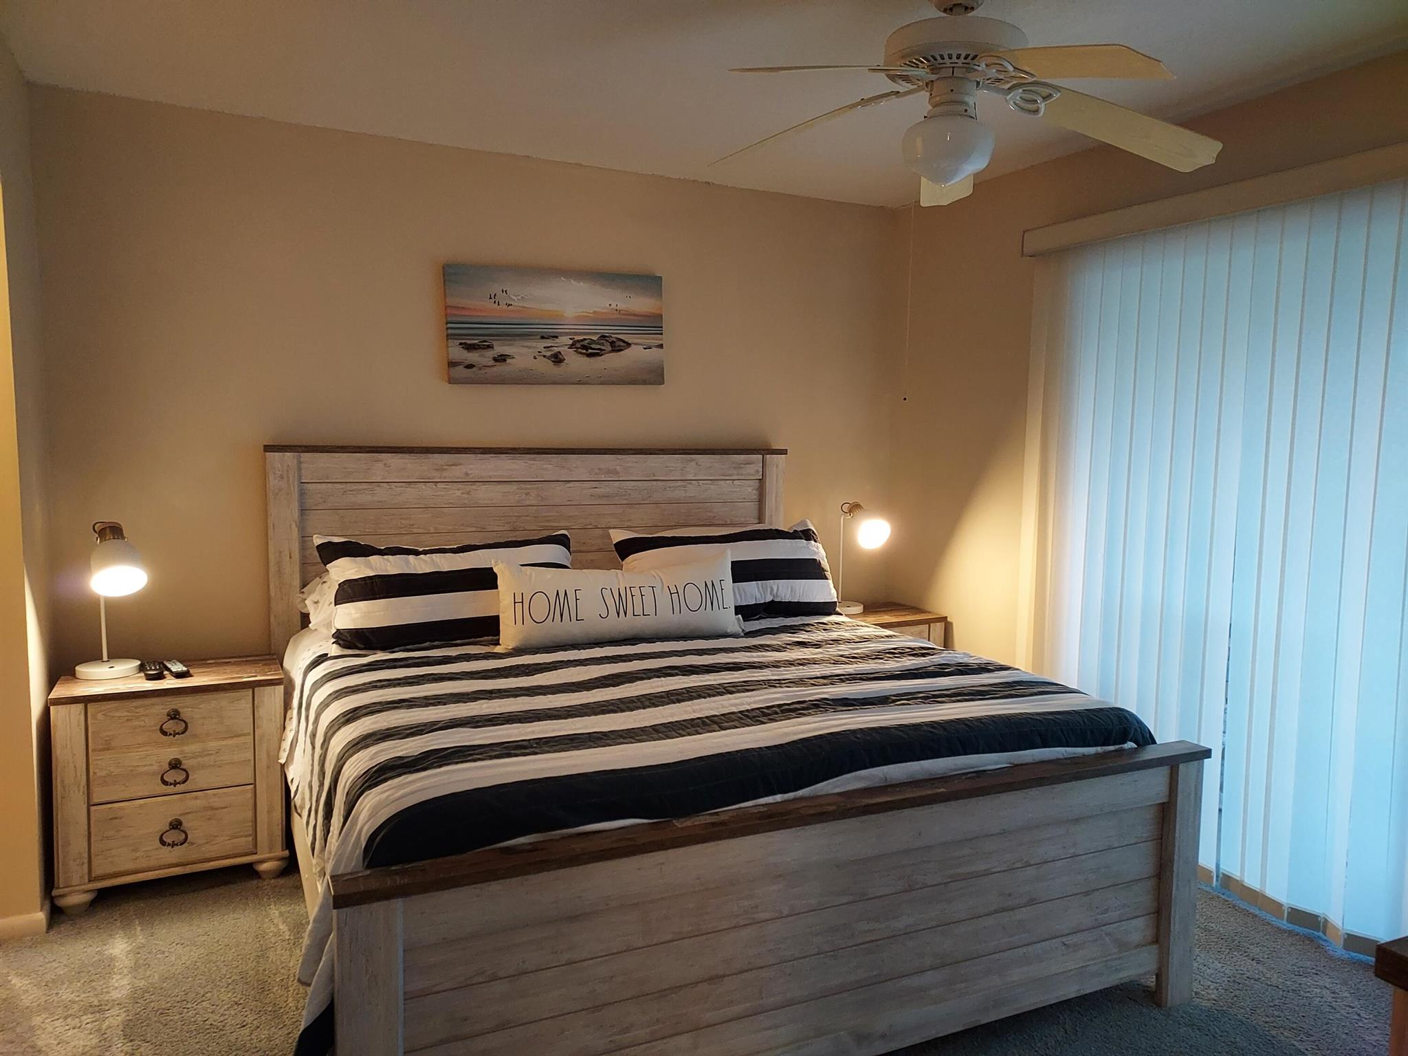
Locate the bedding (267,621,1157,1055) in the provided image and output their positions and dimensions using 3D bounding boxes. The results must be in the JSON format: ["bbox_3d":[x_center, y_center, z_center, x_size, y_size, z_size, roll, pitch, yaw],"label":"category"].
[{"bbox_3d":[-0.102,0.721,2.927,2.140,0.580,1.820,-1,6,-25],"label":"bedding"}]

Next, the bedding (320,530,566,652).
[{"bbox_3d":[-0.893,0.204,3.420,0.890,0.420,0.190,-1,-22,-25],"label":"bedding"}]

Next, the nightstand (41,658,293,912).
[{"bbox_3d":[-1.643,0.781,3.040,0.611,0.662,0.360,-2,7,-28],"label":"nightstand"}]

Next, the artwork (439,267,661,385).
[{"bbox_3d":[-0.576,-0.795,3.888,0.884,0.443,0.035,-4,7,-25],"label":"artwork"}]

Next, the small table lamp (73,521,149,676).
[{"bbox_3d":[-1.799,0.213,2.961,0.180,0.475,0.240,-4,8,-43],"label":"small table lamp"}]

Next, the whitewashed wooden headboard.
[{"bbox_3d":[-0.616,0.363,3.939,2.084,1.364,0.090,-1,6,-25],"label":"whitewashed wooden headboard"}]

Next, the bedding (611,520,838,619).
[{"bbox_3d":[0.080,0.177,3.876,0.910,0.420,0.190,-1,-22,-25],"label":"bedding"}]

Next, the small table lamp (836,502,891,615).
[{"bbox_3d":[0.663,0.139,4.293,0.230,0.475,0.250,-1,6,-25],"label":"small table lamp"}]

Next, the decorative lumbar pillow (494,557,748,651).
[{"bbox_3d":[-0.280,0.256,3.490,0.910,0.320,0.140,-1,-18,-25],"label":"decorative lumbar pillow"}]

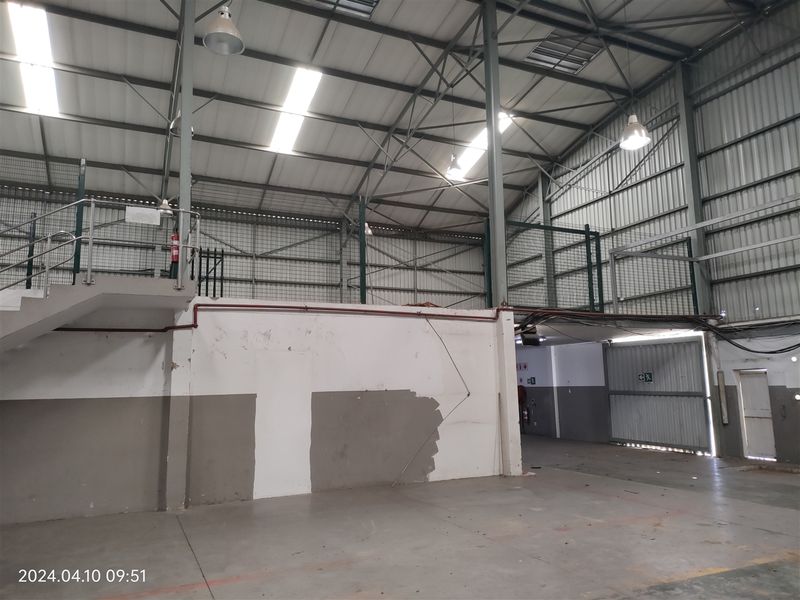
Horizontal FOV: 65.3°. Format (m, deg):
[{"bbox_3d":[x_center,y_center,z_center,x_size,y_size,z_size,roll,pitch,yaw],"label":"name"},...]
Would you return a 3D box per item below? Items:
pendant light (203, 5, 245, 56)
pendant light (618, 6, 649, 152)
[{"bbox_3d":[-1.998,-3.137,7.117,0.455,0.470,0.455,3,-10,-24],"label":"pendant light"},{"bbox_3d":[3.719,-3.675,10.101,0.460,2.420,0.460,3,-10,-24],"label":"pendant light"}]

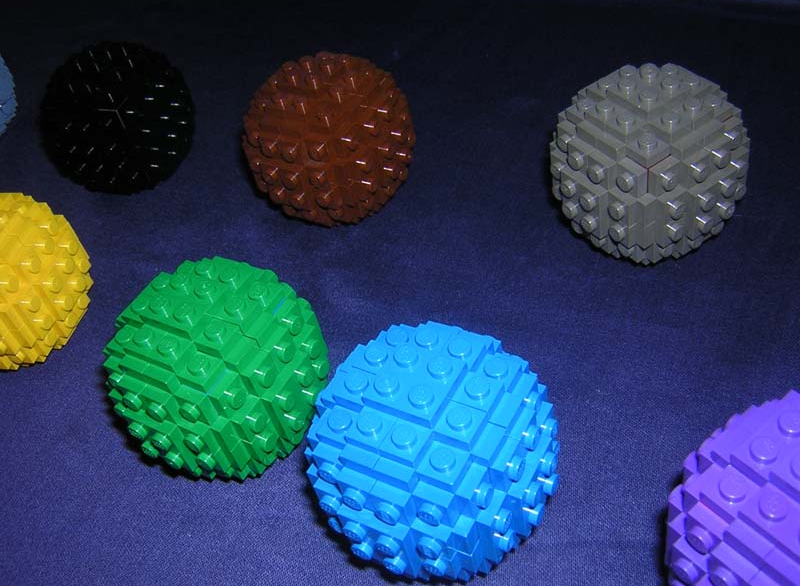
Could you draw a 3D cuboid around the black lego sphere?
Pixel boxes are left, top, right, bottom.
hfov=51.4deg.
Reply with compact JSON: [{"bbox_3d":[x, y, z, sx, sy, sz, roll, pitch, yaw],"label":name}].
[{"bbox_3d":[-0.108,-0.067,0.322,0.056,0.056,0.056,6,50,19],"label":"black lego sphere"}]

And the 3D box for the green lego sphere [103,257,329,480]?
[{"bbox_3d":[-0.047,0.019,0.217,0.056,0.056,0.056,-7,46,8],"label":"green lego sphere"}]

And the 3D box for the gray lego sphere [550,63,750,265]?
[{"bbox_3d":[0.073,-0.038,0.245,0.056,0.056,0.056,-7,46,8],"label":"gray lego sphere"}]

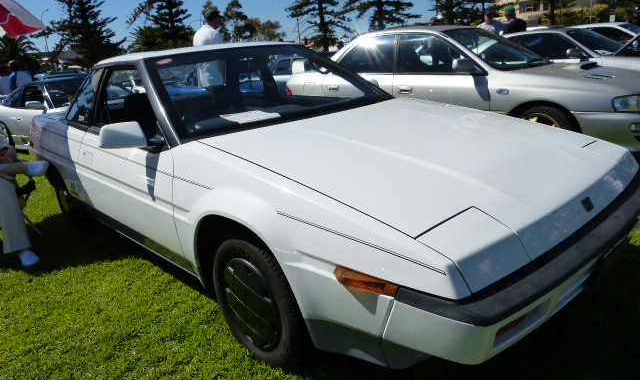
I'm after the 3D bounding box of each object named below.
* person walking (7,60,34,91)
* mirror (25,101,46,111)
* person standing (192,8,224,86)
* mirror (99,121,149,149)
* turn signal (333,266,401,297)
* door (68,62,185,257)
[{"bbox_3d":[-6.100,-1.880,9.750,0.360,1.650,0.500,4,19,29],"label":"person walking"},{"bbox_3d":[-3.940,-1.170,6.400,0.120,0.120,0.230,8,21,38],"label":"mirror"},{"bbox_3d":[-1.090,-1.050,5.100,0.340,1.750,0.500,-11,17,-19],"label":"person standing"},{"bbox_3d":[-0.819,-0.231,1.937,0.190,0.110,0.100,-19,23,-39],"label":"mirror"},{"bbox_3d":[0.128,0.240,1.205,0.050,0.055,0.220,-19,23,-39],"label":"turn signal"},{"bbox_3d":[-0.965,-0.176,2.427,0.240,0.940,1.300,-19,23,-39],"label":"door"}]

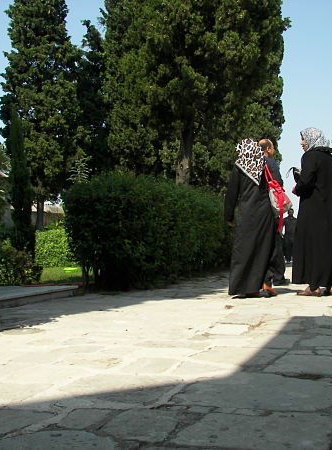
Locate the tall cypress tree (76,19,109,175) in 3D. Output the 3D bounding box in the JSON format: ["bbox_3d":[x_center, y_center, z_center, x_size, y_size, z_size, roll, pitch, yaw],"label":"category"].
[{"bbox_3d":[-3.651,-4.397,31.000,2.500,12.200,2.500,-1,-2,0],"label":"tall cypress tree"}]

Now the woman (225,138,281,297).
[{"bbox_3d":[0.866,-0.075,6.250,0.540,1.590,0.480,-2,-2,22],"label":"woman"}]

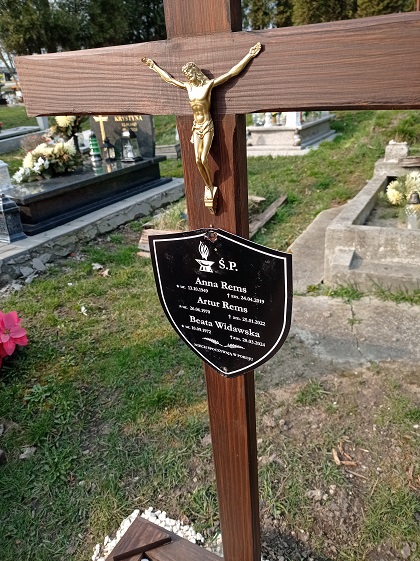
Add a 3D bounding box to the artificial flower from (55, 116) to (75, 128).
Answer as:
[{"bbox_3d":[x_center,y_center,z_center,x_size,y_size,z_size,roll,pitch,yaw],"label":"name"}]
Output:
[{"bbox_3d":[-1.450,-1.630,4.550,0.175,0.155,0.170,-4,25,-2],"label":"artificial flower"}]

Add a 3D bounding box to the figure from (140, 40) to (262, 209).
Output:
[{"bbox_3d":[-0.015,-0.195,0.630,0.171,0.234,0.040,9,34,22],"label":"figure"}]

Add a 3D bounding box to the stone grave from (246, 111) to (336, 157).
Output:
[{"bbox_3d":[1.410,-2.707,7.589,1.000,0.720,2.100,10,29,27],"label":"stone grave"}]

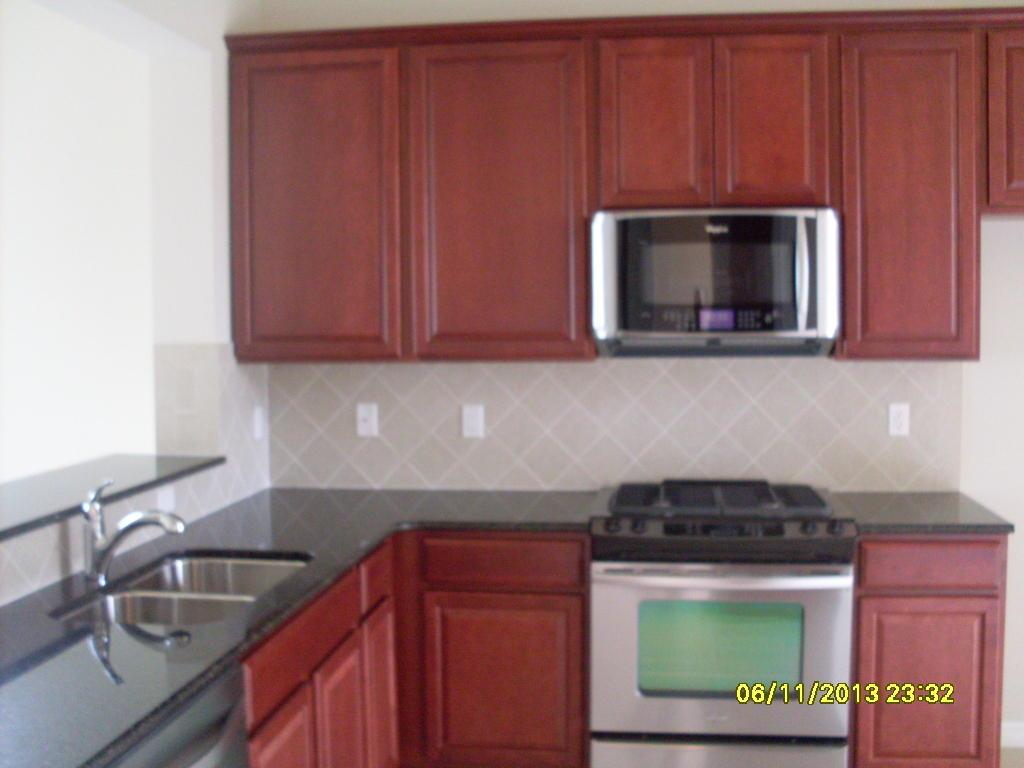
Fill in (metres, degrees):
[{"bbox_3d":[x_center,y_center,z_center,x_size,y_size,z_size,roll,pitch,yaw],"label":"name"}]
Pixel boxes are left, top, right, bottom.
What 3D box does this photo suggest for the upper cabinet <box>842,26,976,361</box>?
[{"bbox_3d":[1.246,-0.591,3.629,0.453,1.035,0.326,0,3,7],"label":"upper cabinet"}]

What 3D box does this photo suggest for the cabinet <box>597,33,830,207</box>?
[{"bbox_3d":[0.652,-0.828,3.687,0.751,0.558,0.326,0,3,7],"label":"cabinet"}]

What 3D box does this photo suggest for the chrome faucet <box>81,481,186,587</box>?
[{"bbox_3d":[-0.866,0.343,2.576,0.247,0.241,0.060,0,3,7],"label":"chrome faucet"}]

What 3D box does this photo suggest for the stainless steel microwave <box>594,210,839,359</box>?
[{"bbox_3d":[0.652,-0.322,3.668,0.757,0.452,0.417,0,3,7],"label":"stainless steel microwave"}]

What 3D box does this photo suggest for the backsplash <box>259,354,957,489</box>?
[{"bbox_3d":[0.320,0.148,3.938,2.427,0.468,0.015,0,3,7],"label":"backsplash"}]

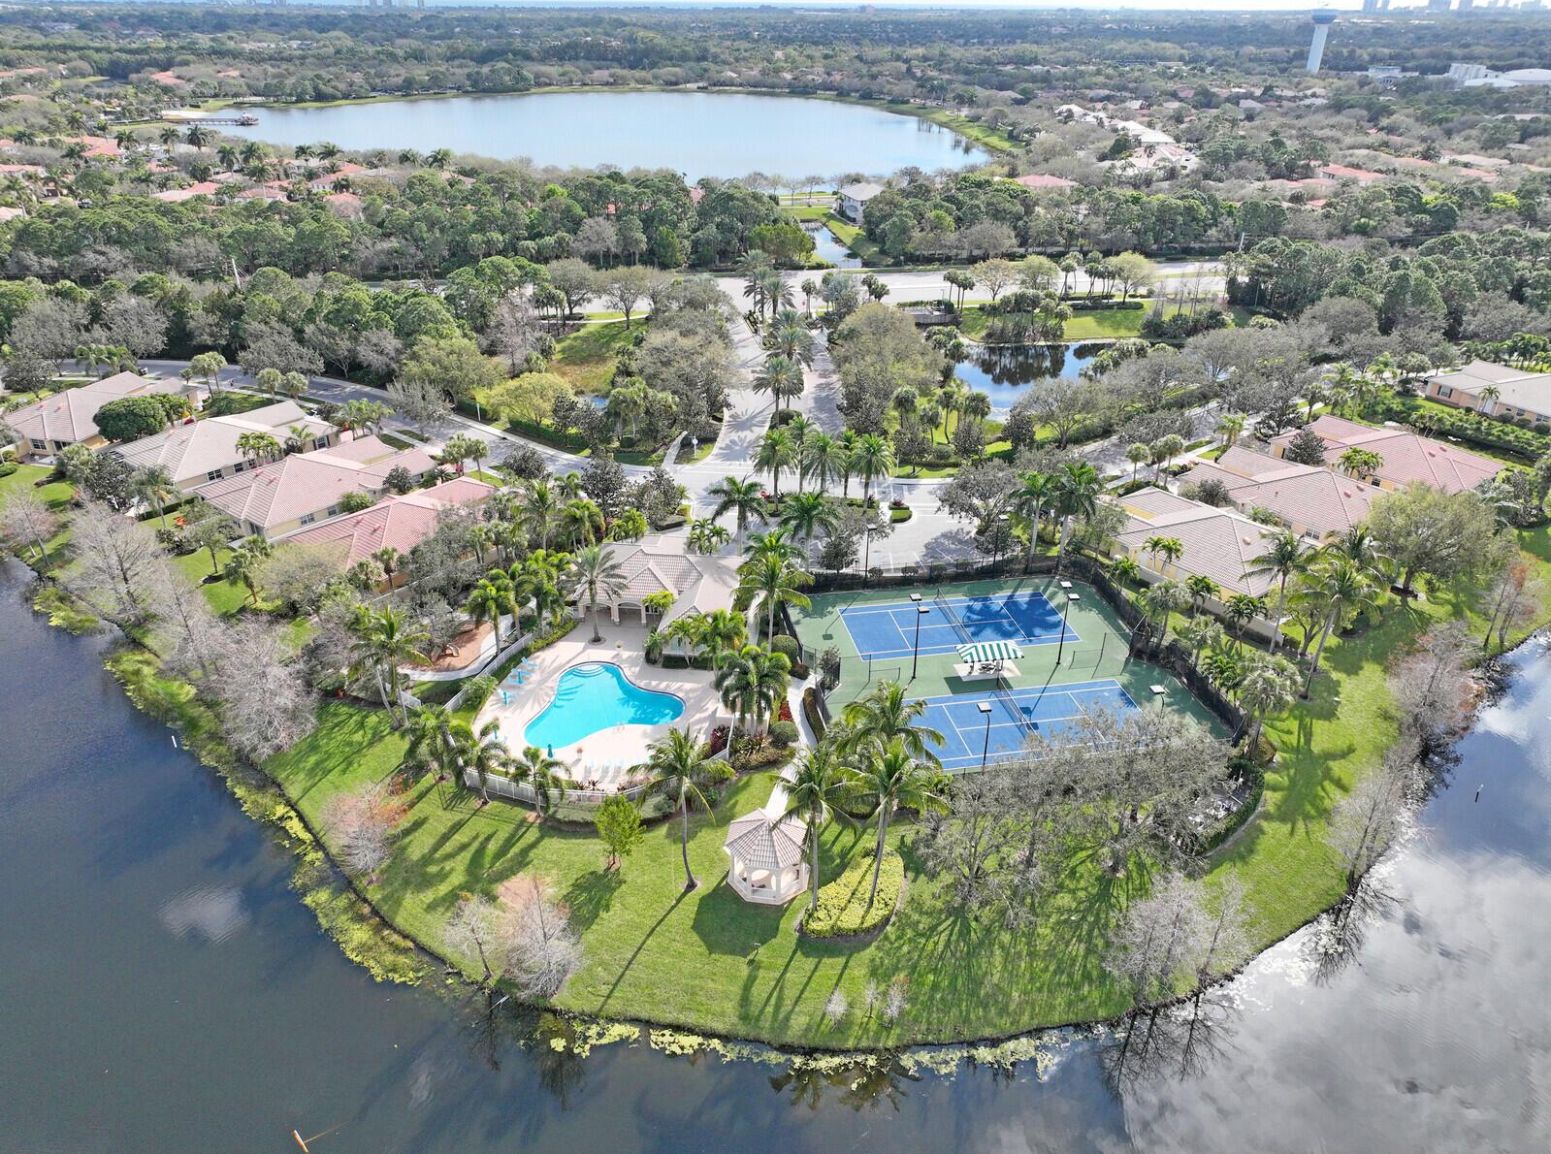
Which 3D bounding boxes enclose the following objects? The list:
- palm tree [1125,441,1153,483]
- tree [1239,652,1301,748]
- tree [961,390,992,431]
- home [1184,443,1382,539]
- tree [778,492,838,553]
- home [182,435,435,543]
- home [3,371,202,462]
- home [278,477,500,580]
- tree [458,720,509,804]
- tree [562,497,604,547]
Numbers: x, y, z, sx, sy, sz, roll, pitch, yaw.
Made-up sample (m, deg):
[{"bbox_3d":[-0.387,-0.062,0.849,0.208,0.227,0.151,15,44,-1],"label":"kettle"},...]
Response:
[{"bbox_3d":[49.971,-15.460,148.822,3.400,6.240,3.400,10,30,17],"label":"palm tree"},{"bbox_3d":[42.704,11.073,95.097,5.350,10.070,5.350,0,28,0],"label":"tree"},{"bbox_3d":[31.374,-24.989,165.131,4.300,7.600,4.300,1,28,0],"label":"tree"},{"bbox_3d":[70.107,-11.477,142.058,18.000,6.600,25.800,-21,35,-34],"label":"home"},{"bbox_3d":[3.797,-4.905,124.646,6.950,9.825,6.950,1,28,0],"label":"tree"},{"bbox_3d":[-61.108,-13.690,143.310,16.800,6.700,25.600,19,33,31],"label":"home"},{"bbox_3d":[-104.324,-26.675,166.903,16.600,6.700,24.700,9,29,16],"label":"home"},{"bbox_3d":[-43.236,-6.838,130.796,17.400,6.700,25.300,20,34,31],"label":"home"},{"bbox_3d":[-23.575,15.300,87.966,4.200,8.310,4.200,0,28,0],"label":"tree"},{"bbox_3d":[-23.042,-6.025,129.159,4.700,7.000,4.700,-5,29,-10],"label":"tree"}]

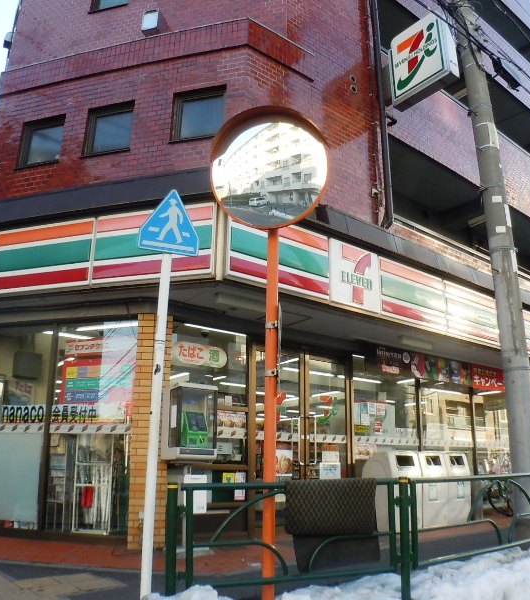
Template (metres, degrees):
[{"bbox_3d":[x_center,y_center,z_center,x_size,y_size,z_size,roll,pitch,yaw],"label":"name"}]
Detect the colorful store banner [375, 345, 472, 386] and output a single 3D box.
[{"bbox_3d":[2.656,1.104,10.495,2.900,0.420,0.040,13,-19,-43],"label":"colorful store banner"}]

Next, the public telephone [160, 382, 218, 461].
[{"bbox_3d":[-0.771,1.236,6.530,0.500,0.740,0.310,13,-19,-43],"label":"public telephone"}]

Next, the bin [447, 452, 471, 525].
[{"bbox_3d":[2.559,2.649,9.138,0.620,0.980,0.450,13,-19,-43],"label":"bin"}]

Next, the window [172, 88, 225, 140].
[{"bbox_3d":[-0.786,-2.190,7.717,0.690,0.670,0.140,-4,-14,18],"label":"window"}]

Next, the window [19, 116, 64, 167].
[{"bbox_3d":[-2.891,-2.034,8.435,0.690,0.670,0.140,-4,-14,18],"label":"window"}]

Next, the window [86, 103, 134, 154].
[{"bbox_3d":[-1.934,-2.114,8.106,0.690,0.670,0.140,-4,-14,18],"label":"window"}]

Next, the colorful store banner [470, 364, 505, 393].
[{"bbox_3d":[4.216,1.496,12.081,1.500,0.440,0.040,13,-19,-43],"label":"colorful store banner"}]

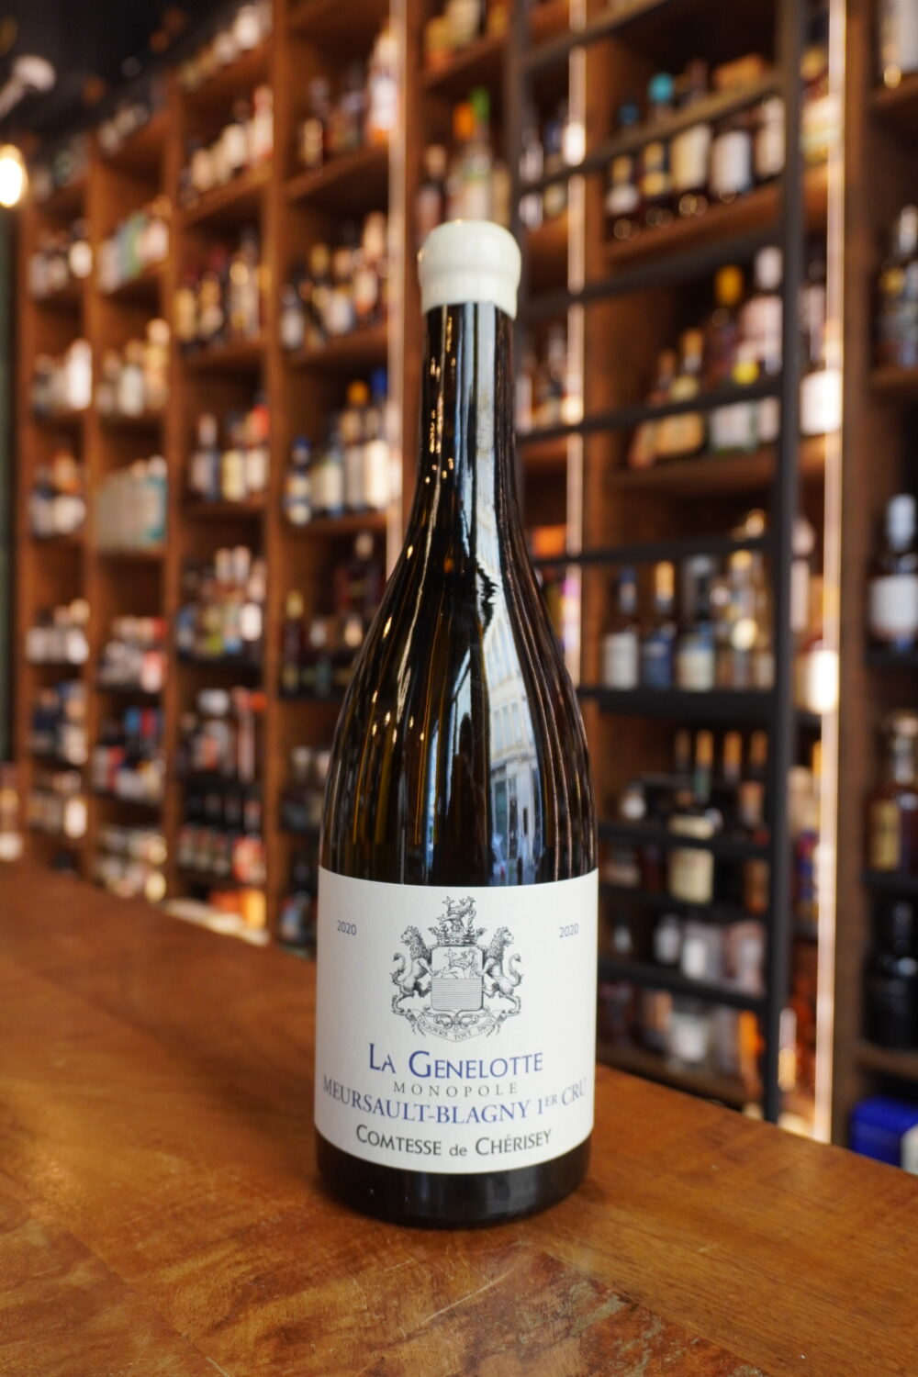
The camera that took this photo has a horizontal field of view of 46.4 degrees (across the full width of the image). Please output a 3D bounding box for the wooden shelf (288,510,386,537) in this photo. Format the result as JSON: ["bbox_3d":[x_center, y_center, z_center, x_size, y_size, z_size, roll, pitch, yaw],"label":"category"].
[{"bbox_3d":[-0.223,-0.396,2.683,0.250,0.035,0.426,0,1,-45],"label":"wooden shelf"}]

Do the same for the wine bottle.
[{"bbox_3d":[0.001,0.004,0.331,0.086,0.288,0.086,1,0,0],"label":"wine bottle"}]

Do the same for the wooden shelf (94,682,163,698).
[{"bbox_3d":[-0.931,0.007,3.401,0.250,0.040,0.399,0,1,-45],"label":"wooden shelf"}]

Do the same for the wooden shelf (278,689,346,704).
[{"bbox_3d":[-0.223,0.021,2.683,0.250,0.035,0.426,0,1,-45],"label":"wooden shelf"}]

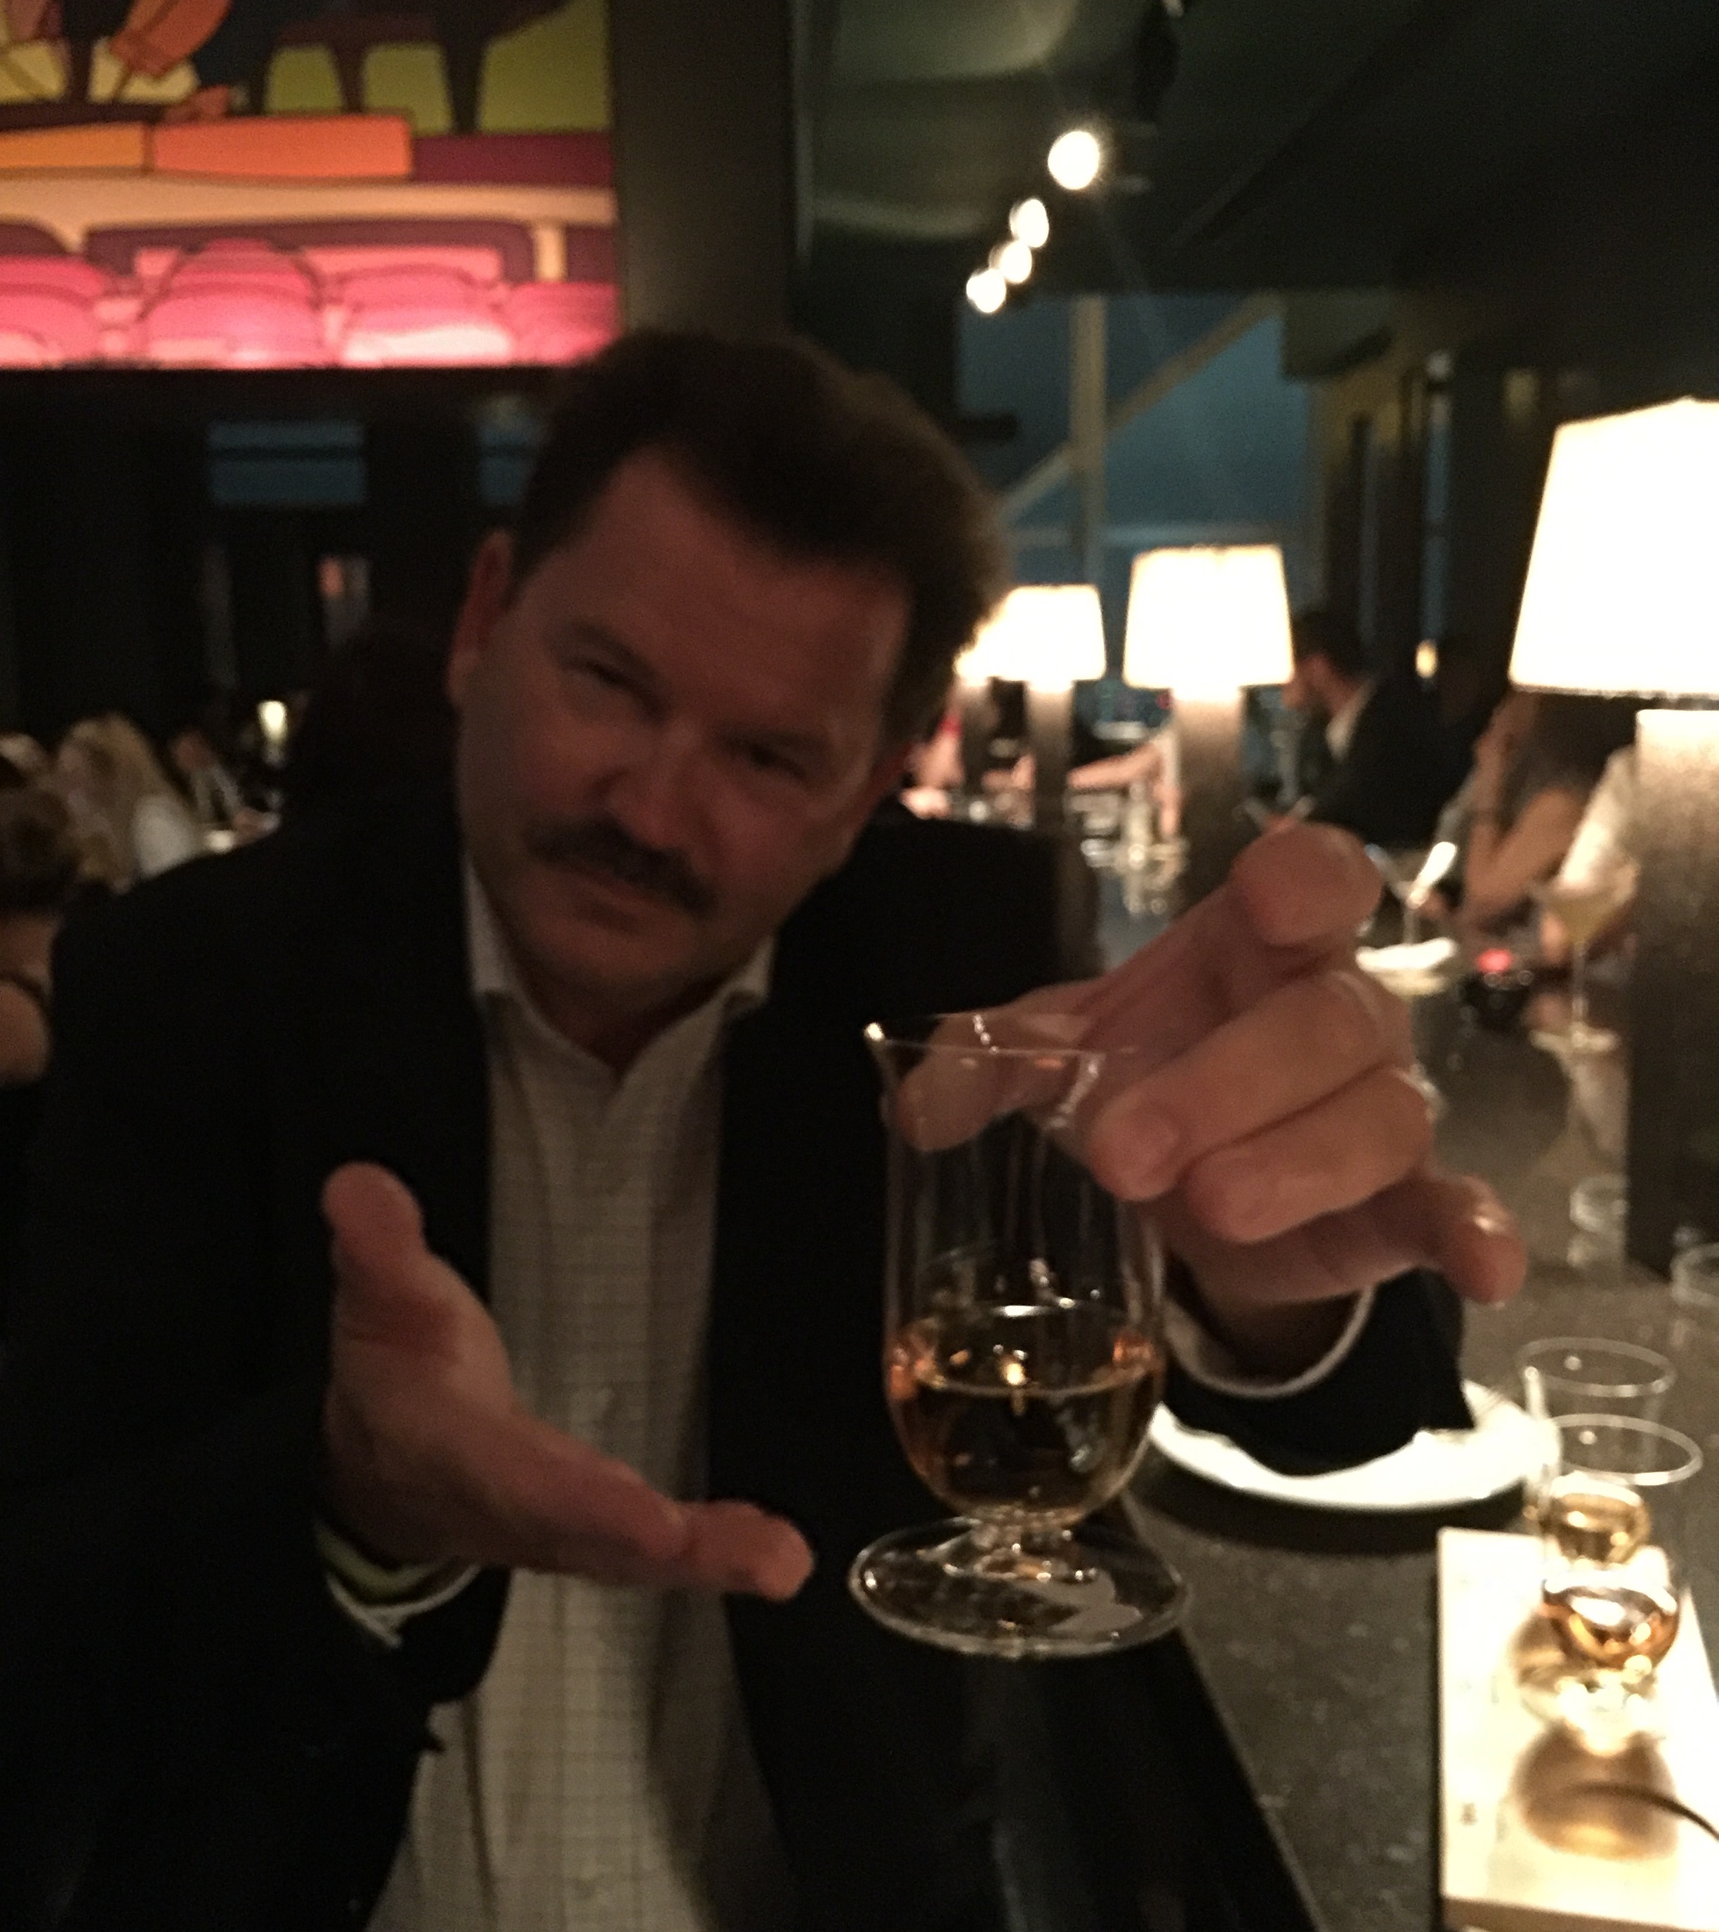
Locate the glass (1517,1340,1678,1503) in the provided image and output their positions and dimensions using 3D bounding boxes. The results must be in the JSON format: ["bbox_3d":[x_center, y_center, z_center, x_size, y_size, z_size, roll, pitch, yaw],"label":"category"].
[{"bbox_3d":[0.323,0.231,0.845,0.067,0.113,0.067,-1,9,0],"label":"glass"}]

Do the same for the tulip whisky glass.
[{"bbox_3d":[0.033,0.069,0.385,0.068,0.113,0.068,1,5,0],"label":"tulip whisky glass"}]

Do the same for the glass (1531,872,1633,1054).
[{"bbox_3d":[0.797,-0.002,2.127,0.113,0.180,0.113,-1,9,0],"label":"glass"}]

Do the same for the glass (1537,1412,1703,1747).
[{"bbox_3d":[0.311,0.251,0.790,0.067,0.113,0.067,-1,9,0],"label":"glass"}]

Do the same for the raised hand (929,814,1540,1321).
[{"bbox_3d":[0.075,0.022,0.390,0.115,0.108,0.130,2,10,19],"label":"raised hand"}]

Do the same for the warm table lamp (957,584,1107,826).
[{"bbox_3d":[0.401,-0.499,3.994,0.210,0.595,0.210,-2,9,-3],"label":"warm table lamp"}]

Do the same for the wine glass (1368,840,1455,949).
[{"bbox_3d":[0.736,-0.066,2.555,0.116,0.175,0.116,-1,9,0],"label":"wine glass"}]

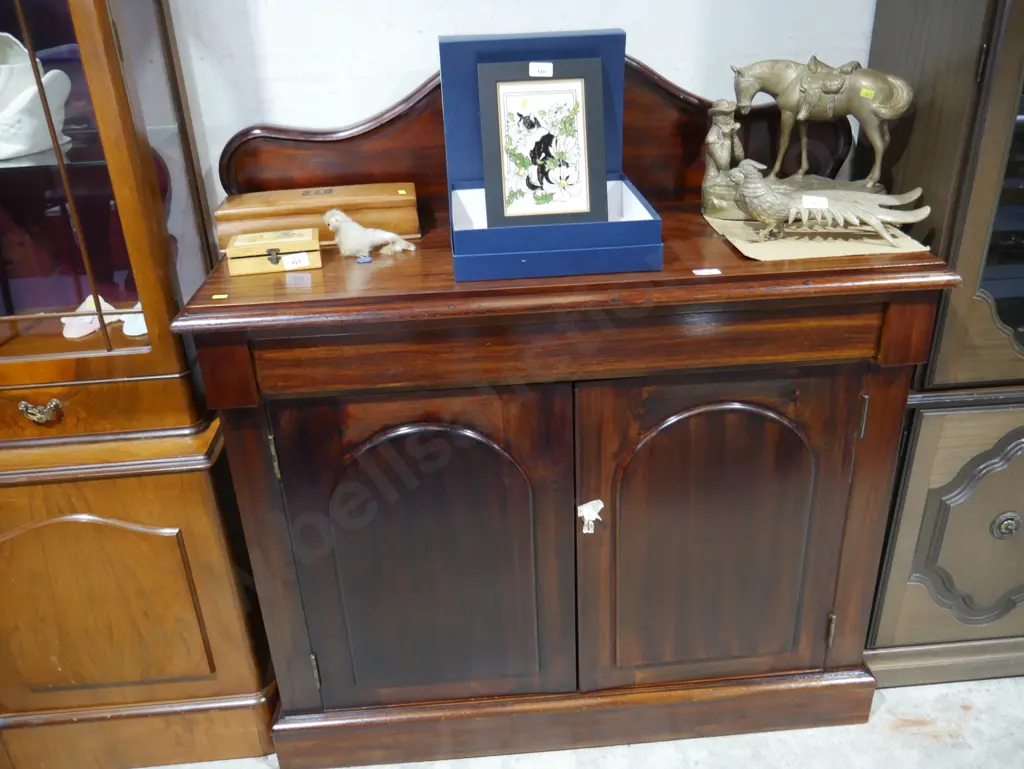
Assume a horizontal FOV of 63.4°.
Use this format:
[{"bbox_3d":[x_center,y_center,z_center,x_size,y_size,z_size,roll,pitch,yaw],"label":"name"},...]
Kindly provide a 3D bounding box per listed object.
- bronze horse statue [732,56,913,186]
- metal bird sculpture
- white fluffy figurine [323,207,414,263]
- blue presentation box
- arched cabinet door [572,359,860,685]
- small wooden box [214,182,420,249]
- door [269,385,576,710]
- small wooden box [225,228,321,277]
[{"bbox_3d":[0.522,-0.451,1.420,0.283,0.210,0.081,8,28,20],"label":"bronze horse statue"},{"bbox_3d":[0.506,-0.299,1.336,0.314,0.127,0.130,-4,24,-2],"label":"metal bird sculpture"},{"bbox_3d":[-0.228,-0.241,1.315,0.138,0.079,0.061,-10,27,-15],"label":"white fluffy figurine"},{"bbox_3d":[0.053,-0.374,1.301,0.306,0.308,0.363,-4,26,-2],"label":"blue presentation box"},{"bbox_3d":[0.339,0.261,1.423,0.461,0.628,0.025,-4,24,-2],"label":"arched cabinet door"},{"bbox_3d":[-0.333,-0.295,1.452,0.338,0.066,0.140,-5,26,-6],"label":"small wooden box"},{"bbox_3d":[-0.125,0.291,1.404,0.467,0.628,0.025,-4,24,-2],"label":"door"},{"bbox_3d":[-0.370,-0.209,1.305,0.139,0.042,0.079,-7,26,-9],"label":"small wooden box"}]

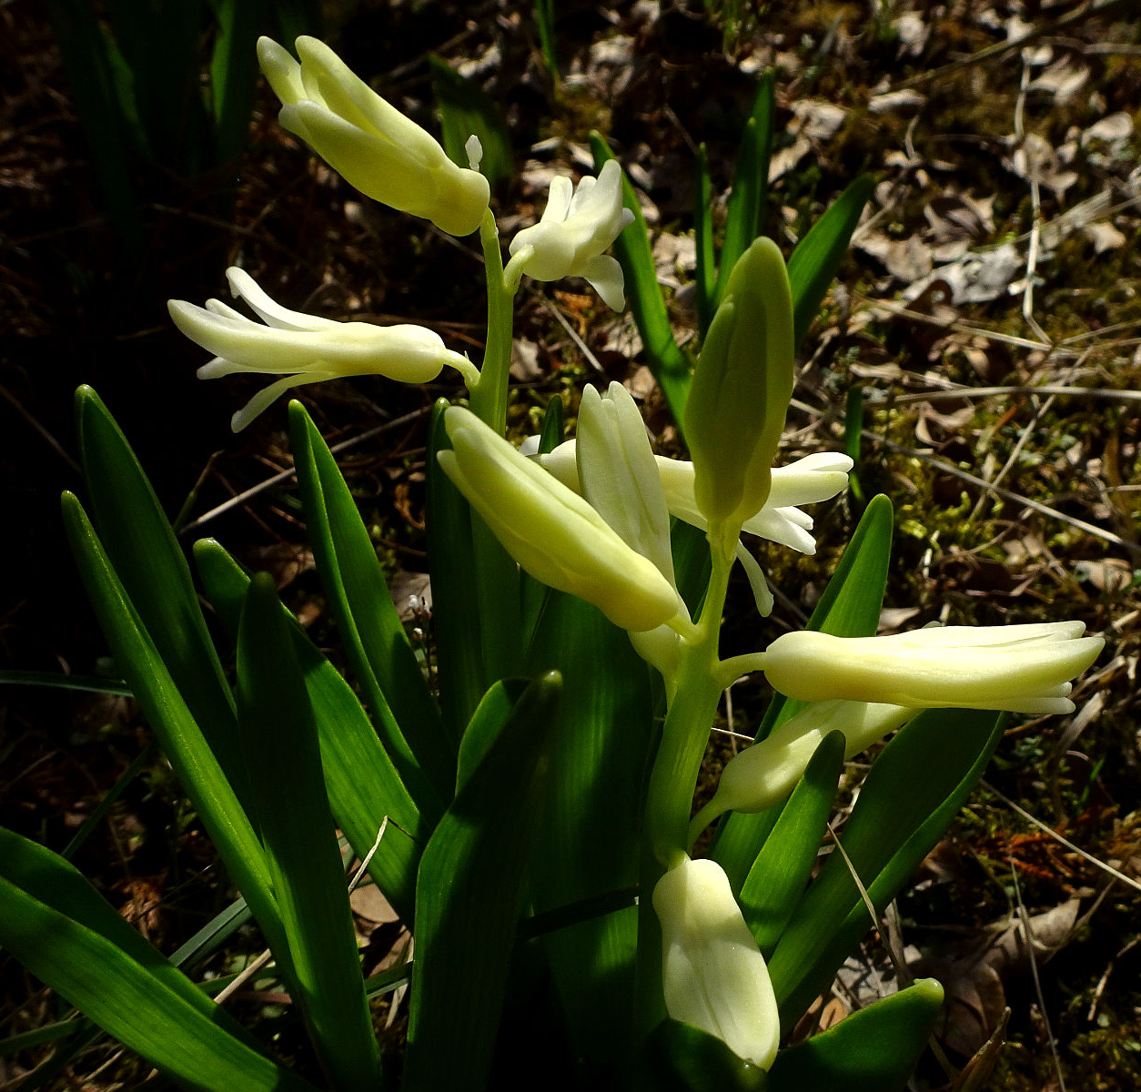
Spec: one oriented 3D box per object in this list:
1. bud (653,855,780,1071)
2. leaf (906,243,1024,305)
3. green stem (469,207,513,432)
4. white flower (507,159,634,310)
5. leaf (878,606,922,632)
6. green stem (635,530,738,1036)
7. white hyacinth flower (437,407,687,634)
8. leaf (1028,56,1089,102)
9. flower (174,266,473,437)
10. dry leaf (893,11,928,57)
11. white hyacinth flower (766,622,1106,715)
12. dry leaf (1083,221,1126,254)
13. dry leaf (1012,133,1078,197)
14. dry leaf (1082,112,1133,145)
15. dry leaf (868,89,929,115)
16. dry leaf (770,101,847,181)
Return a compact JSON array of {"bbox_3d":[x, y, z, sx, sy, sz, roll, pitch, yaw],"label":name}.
[{"bbox_3d":[0.025,0.073,0.178,0.018,0.018,0.042,-6,27,-7],"label":"bud"},{"bbox_3d":[0.224,-0.155,0.574,0.061,0.011,0.046,18,49,16],"label":"leaf"},{"bbox_3d":[-0.018,-0.051,0.230,0.009,0.057,0.009,0,41,0],"label":"green stem"},{"bbox_3d":[0.000,-0.044,0.146,0.019,0.019,0.029,13,26,12],"label":"white flower"},{"bbox_3d":[0.129,0.030,0.396,0.015,0.008,0.009,20,49,18],"label":"leaf"},{"bbox_3d":[0.024,0.064,0.217,0.014,0.166,0.014,1,38,-1],"label":"green stem"},{"bbox_3d":[-0.001,-0.003,0.112,0.035,0.011,0.011,40,50,-10],"label":"white hyacinth flower"},{"bbox_3d":[0.363,-0.348,0.751,0.036,0.023,0.033,19,49,17],"label":"leaf"},{"bbox_3d":[-0.056,-0.043,0.225,0.064,0.033,0.030,5,41,-6],"label":"flower"},{"bbox_3d":[0.271,-0.407,0.803,0.021,0.030,0.025,13,47,12],"label":"dry leaf"},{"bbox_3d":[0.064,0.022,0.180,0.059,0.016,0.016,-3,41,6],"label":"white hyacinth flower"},{"bbox_3d":[0.317,-0.183,0.600,0.020,0.012,0.018,23,50,20],"label":"dry leaf"},{"bbox_3d":[0.182,-0.146,0.387,0.025,0.016,0.022,0,46,0],"label":"dry leaf"},{"bbox_3d":[0.223,-0.173,0.418,0.020,0.008,0.016,0,46,0],"label":"dry leaf"},{"bbox_3d":[0.275,-0.375,0.850,0.050,0.013,0.035,0,41,0],"label":"dry leaf"},{"bbox_3d":[0.184,-0.312,0.780,0.060,0.035,0.070,0,41,0],"label":"dry leaf"}]

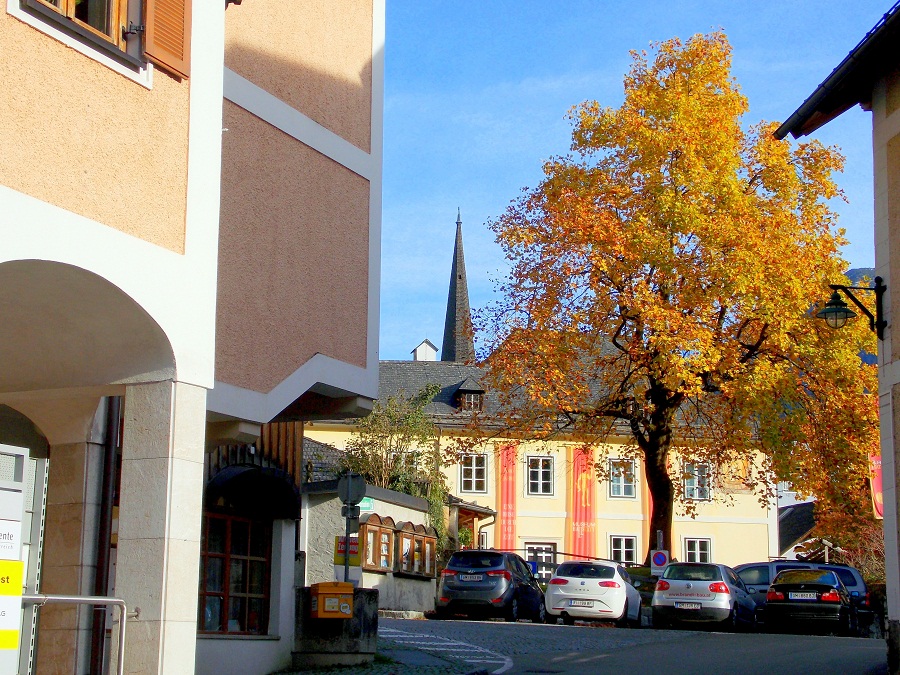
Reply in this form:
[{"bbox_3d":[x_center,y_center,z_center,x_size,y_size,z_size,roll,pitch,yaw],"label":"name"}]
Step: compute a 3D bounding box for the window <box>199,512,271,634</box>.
[{"bbox_3d":[-2.644,2.894,18.853,0.120,1.527,1.650,-3,-10,23],"label":"window"}]

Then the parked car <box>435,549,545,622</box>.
[{"bbox_3d":[1.106,5.946,36.670,1.765,1.600,4.100,-2,-10,16],"label":"parked car"}]

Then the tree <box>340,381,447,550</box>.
[{"bbox_3d":[-1.319,3.213,36.466,2.567,4.227,2.500,1,-9,0],"label":"tree"}]

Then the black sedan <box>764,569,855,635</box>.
[{"bbox_3d":[7.934,5.771,33.625,1.739,1.415,4.471,-2,-10,17],"label":"black sedan"}]

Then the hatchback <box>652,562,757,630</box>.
[{"bbox_3d":[5.799,5.852,34.682,1.759,1.480,4.204,-3,-10,19],"label":"hatchback"}]

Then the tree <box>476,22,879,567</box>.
[{"bbox_3d":[6.467,-1.293,43.821,11.425,15.564,11.000,1,-9,0],"label":"tree"}]

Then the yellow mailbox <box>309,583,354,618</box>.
[{"bbox_3d":[-1.535,3.429,20.000,0.455,0.460,0.300,5,-10,-23],"label":"yellow mailbox"}]

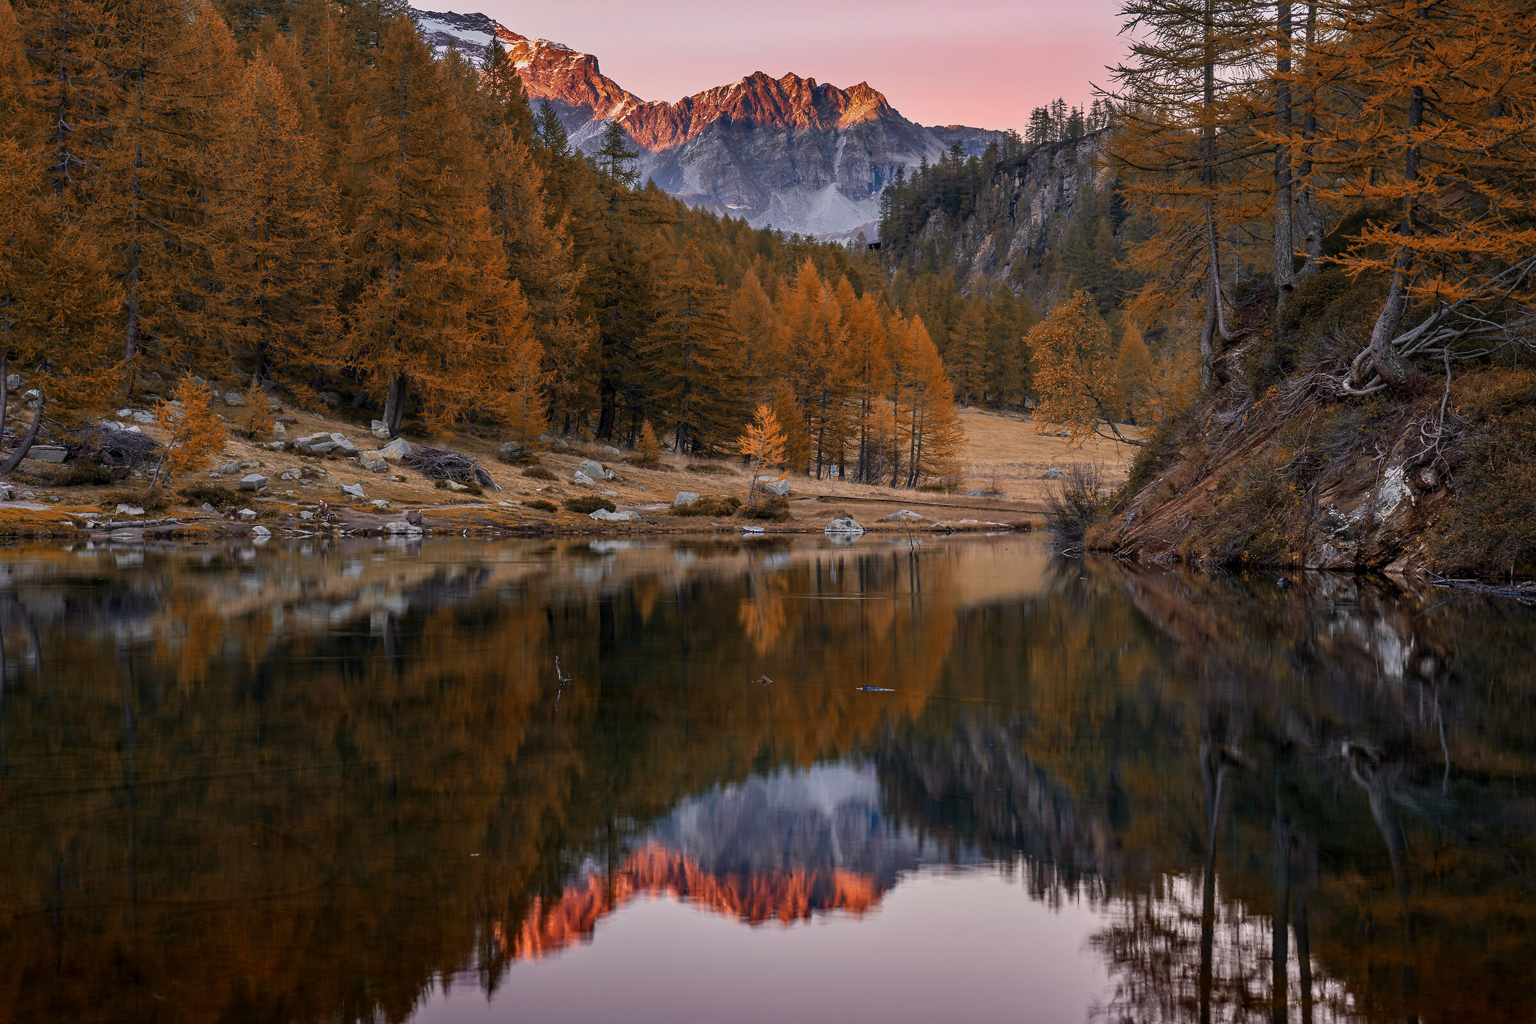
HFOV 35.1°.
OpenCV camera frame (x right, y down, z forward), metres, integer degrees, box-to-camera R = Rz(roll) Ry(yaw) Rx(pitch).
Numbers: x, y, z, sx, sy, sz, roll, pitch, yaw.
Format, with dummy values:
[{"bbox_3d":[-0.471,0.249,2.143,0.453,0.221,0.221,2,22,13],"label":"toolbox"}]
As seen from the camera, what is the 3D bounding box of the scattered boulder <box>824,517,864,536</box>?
[{"bbox_3d":[3.326,0.635,104.500,1.700,0.850,1.350,0,0,2],"label":"scattered boulder"}]

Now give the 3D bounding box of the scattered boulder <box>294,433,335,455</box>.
[{"bbox_3d":[-20.798,-3.121,111.500,1.850,0.950,1.450,0,0,-11],"label":"scattered boulder"}]

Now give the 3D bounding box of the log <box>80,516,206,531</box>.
[{"bbox_3d":[-21.172,0.354,82.500,4.270,0.300,0.340,-5,3,-31],"label":"log"}]

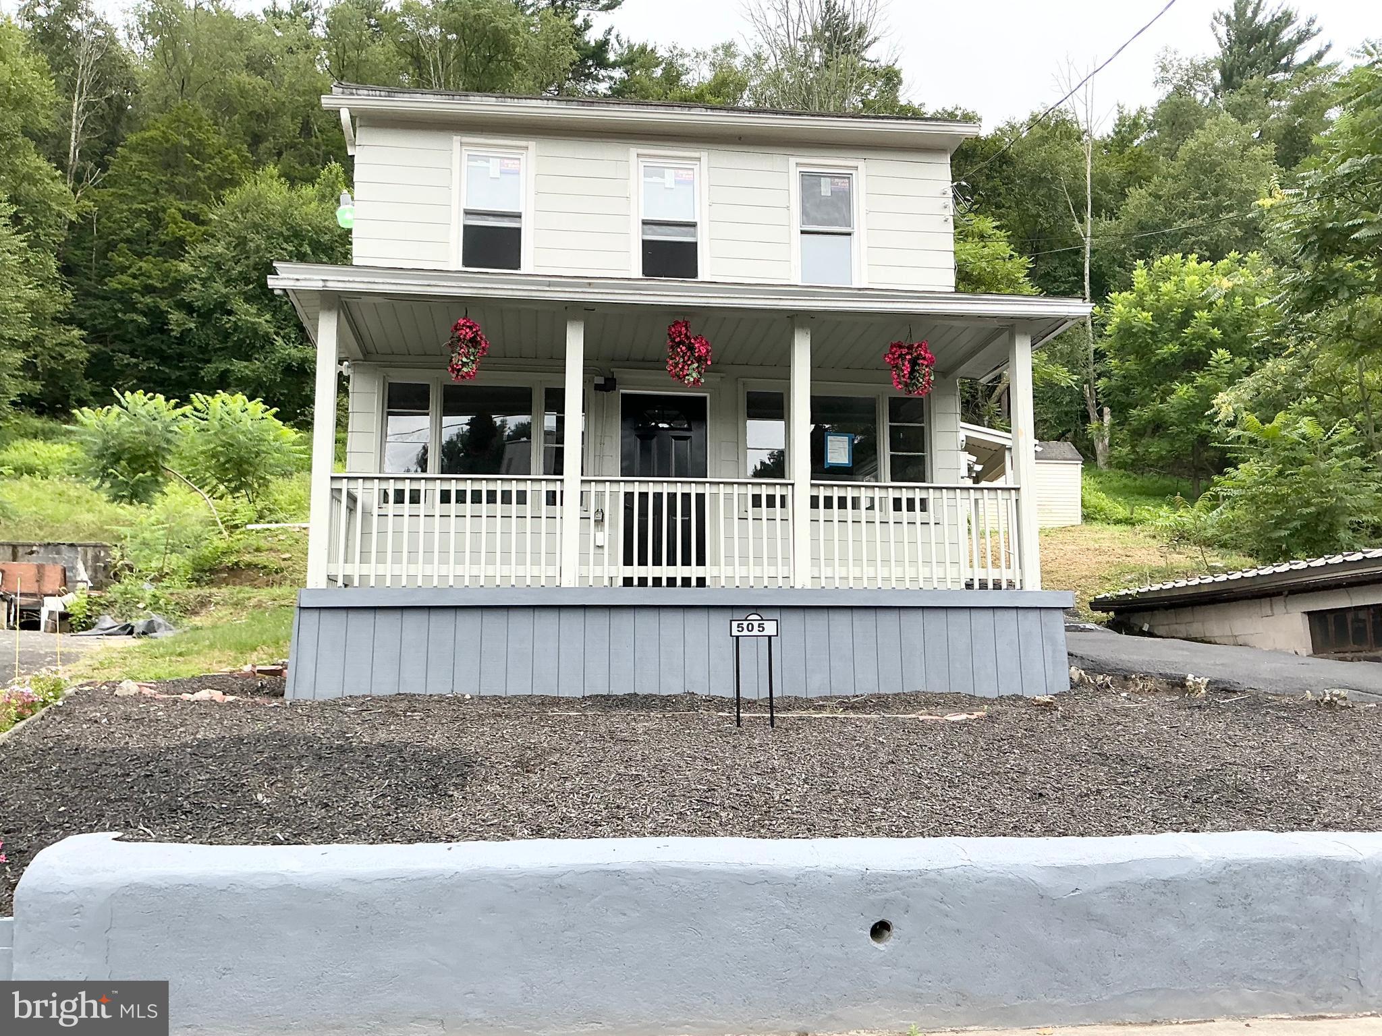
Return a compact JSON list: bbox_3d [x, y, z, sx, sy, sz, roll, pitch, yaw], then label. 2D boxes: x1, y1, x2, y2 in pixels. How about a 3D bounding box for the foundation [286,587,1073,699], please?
[{"bbox_3d":[-0.018,1.141,10.013,6.464,0.879,1.768,1,-8,-7],"label":"foundation"}]

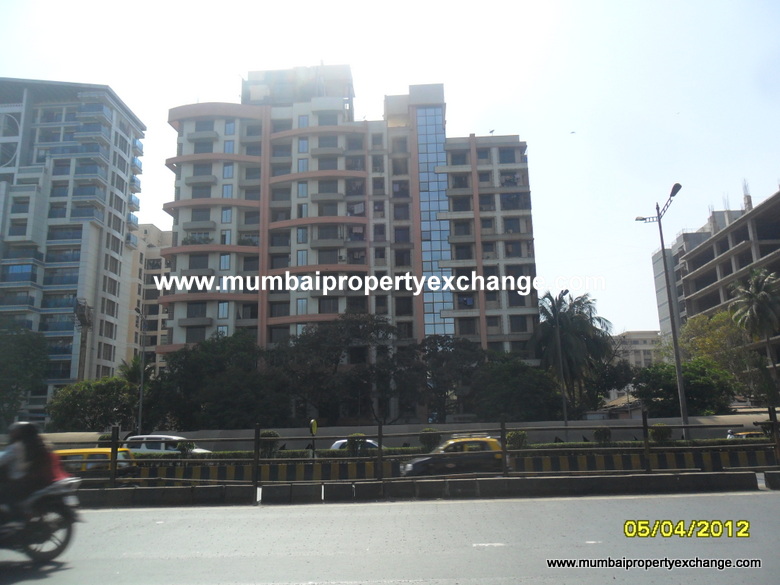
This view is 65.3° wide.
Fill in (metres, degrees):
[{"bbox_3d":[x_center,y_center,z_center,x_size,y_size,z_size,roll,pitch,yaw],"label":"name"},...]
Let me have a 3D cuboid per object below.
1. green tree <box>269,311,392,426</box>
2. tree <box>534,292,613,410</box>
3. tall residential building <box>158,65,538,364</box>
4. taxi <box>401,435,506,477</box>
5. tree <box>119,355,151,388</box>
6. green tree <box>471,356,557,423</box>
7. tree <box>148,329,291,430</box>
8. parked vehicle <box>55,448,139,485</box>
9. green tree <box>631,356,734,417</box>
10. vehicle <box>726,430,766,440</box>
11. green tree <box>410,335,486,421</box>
[{"bbox_3d":[-4.295,6.851,44.844,9.500,10.800,8.300,-2,-13,2],"label":"green tree"},{"bbox_3d":[14.218,5.755,46.772,6.017,12.088,6.000,-2,-12,0],"label":"tree"},{"bbox_3d":[-4.645,-5.193,81.034,44.000,49.200,20.000,-2,-12,2],"label":"tall residential building"},{"bbox_3d":[2.237,5.797,21.059,3.520,1.630,1.520,-2,-13,2],"label":"taxi"},{"bbox_3d":[-21.636,9.667,51.180,3.600,9.100,3.600,-2,-13,2],"label":"tree"},{"bbox_3d":[8.721,7.888,42.454,6.300,7.000,5.800,-2,-13,2],"label":"green tree"},{"bbox_3d":[-12.523,7.551,44.559,9.800,9.800,8.300,-2,-13,2],"label":"tree"},{"bbox_3d":[-10.871,6.253,21.265,3.500,1.600,1.500,-2,-13,2],"label":"parked vehicle"},{"bbox_3d":[19.916,7.621,40.960,6.600,6.500,6.000,-2,-13,2],"label":"green tree"},{"bbox_3d":[20.061,8.509,33.563,3.800,1.500,1.550,-2,-13,2],"label":"vehicle"},{"bbox_3d":[4.388,7.536,44.278,5.300,8.900,5.000,-2,-13,2],"label":"green tree"}]

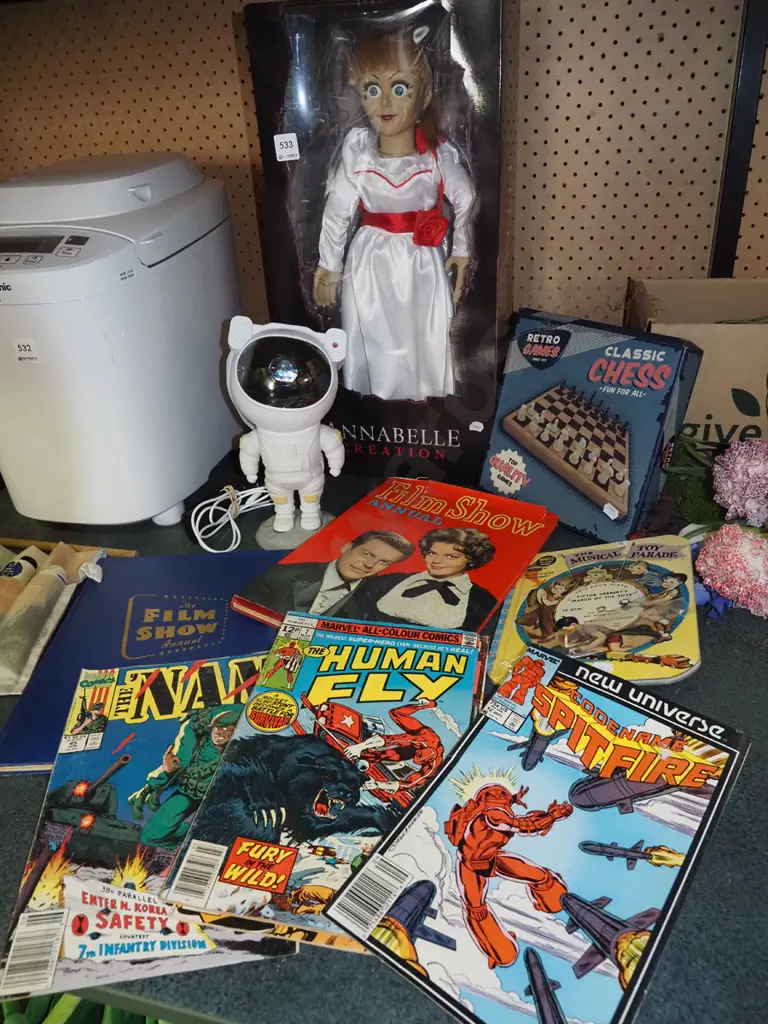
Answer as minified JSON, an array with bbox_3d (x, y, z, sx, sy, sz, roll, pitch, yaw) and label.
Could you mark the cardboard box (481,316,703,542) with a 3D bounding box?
[{"bbox_3d":[0.219,-0.097,0.790,0.047,0.214,0.205,-6,23,-42],"label":"cardboard box"}]

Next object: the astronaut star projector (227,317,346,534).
[{"bbox_3d":[-0.106,-0.089,0.764,0.120,0.235,0.112,-4,28,-1],"label":"astronaut star projector"}]

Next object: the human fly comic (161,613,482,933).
[{"bbox_3d":[-0.024,0.167,0.510,0.168,0.008,0.260,5,33,9],"label":"human fly comic"}]

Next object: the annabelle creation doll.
[{"bbox_3d":[0.014,-0.350,0.884,0.208,0.435,0.100,0,20,7],"label":"annabelle creation doll"}]

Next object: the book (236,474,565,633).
[{"bbox_3d":[0.027,0.050,0.716,0.217,0.018,0.282,15,33,28],"label":"book"}]

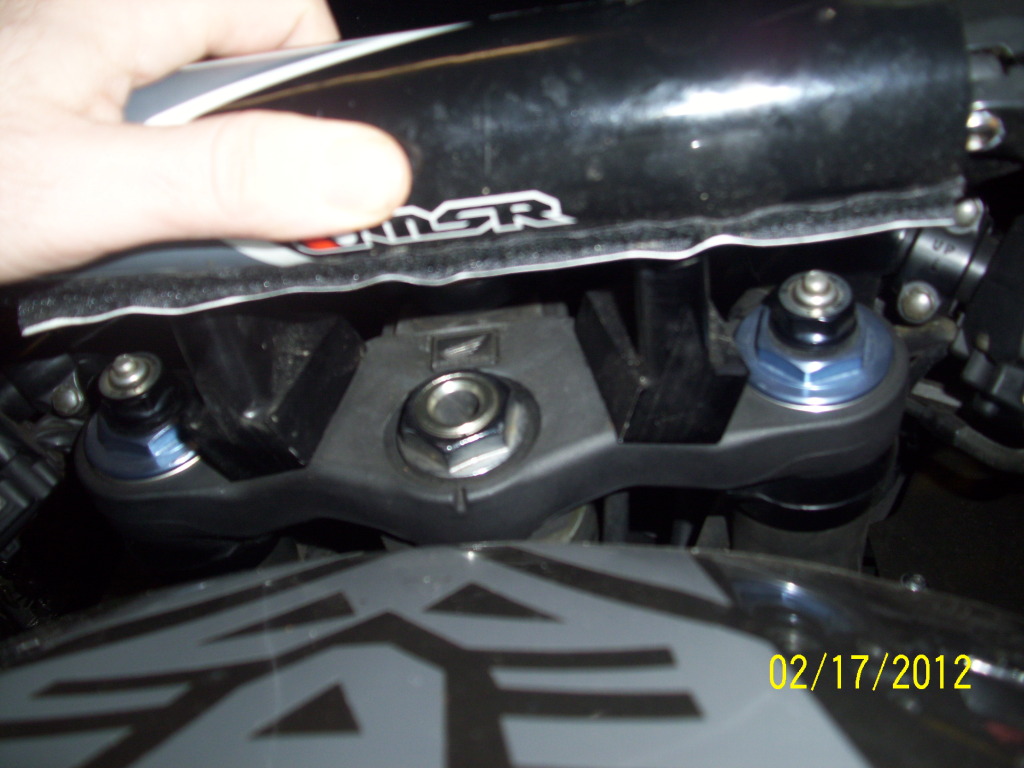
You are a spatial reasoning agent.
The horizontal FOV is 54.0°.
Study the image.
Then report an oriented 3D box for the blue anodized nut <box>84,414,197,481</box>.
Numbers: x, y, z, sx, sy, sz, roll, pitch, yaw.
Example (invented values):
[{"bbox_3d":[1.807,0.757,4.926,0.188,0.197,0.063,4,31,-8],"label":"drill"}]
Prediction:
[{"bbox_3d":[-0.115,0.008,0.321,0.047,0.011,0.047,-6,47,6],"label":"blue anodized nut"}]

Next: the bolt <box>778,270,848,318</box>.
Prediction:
[{"bbox_3d":[0.087,-0.027,0.287,0.020,0.010,0.020,-6,47,6],"label":"bolt"}]

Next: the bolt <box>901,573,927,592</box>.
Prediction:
[{"bbox_3d":[0.118,0.059,0.295,0.007,0.006,0.007,0,23,0],"label":"bolt"}]

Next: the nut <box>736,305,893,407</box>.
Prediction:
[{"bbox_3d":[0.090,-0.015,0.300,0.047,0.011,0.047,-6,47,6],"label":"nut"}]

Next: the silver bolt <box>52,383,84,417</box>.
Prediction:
[{"bbox_3d":[-0.147,0.005,0.333,0.011,0.011,0.006,3,-21,-8],"label":"silver bolt"}]

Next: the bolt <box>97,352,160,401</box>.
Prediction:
[{"bbox_3d":[-0.118,-0.004,0.308,0.020,0.010,0.020,-6,47,6],"label":"bolt"}]

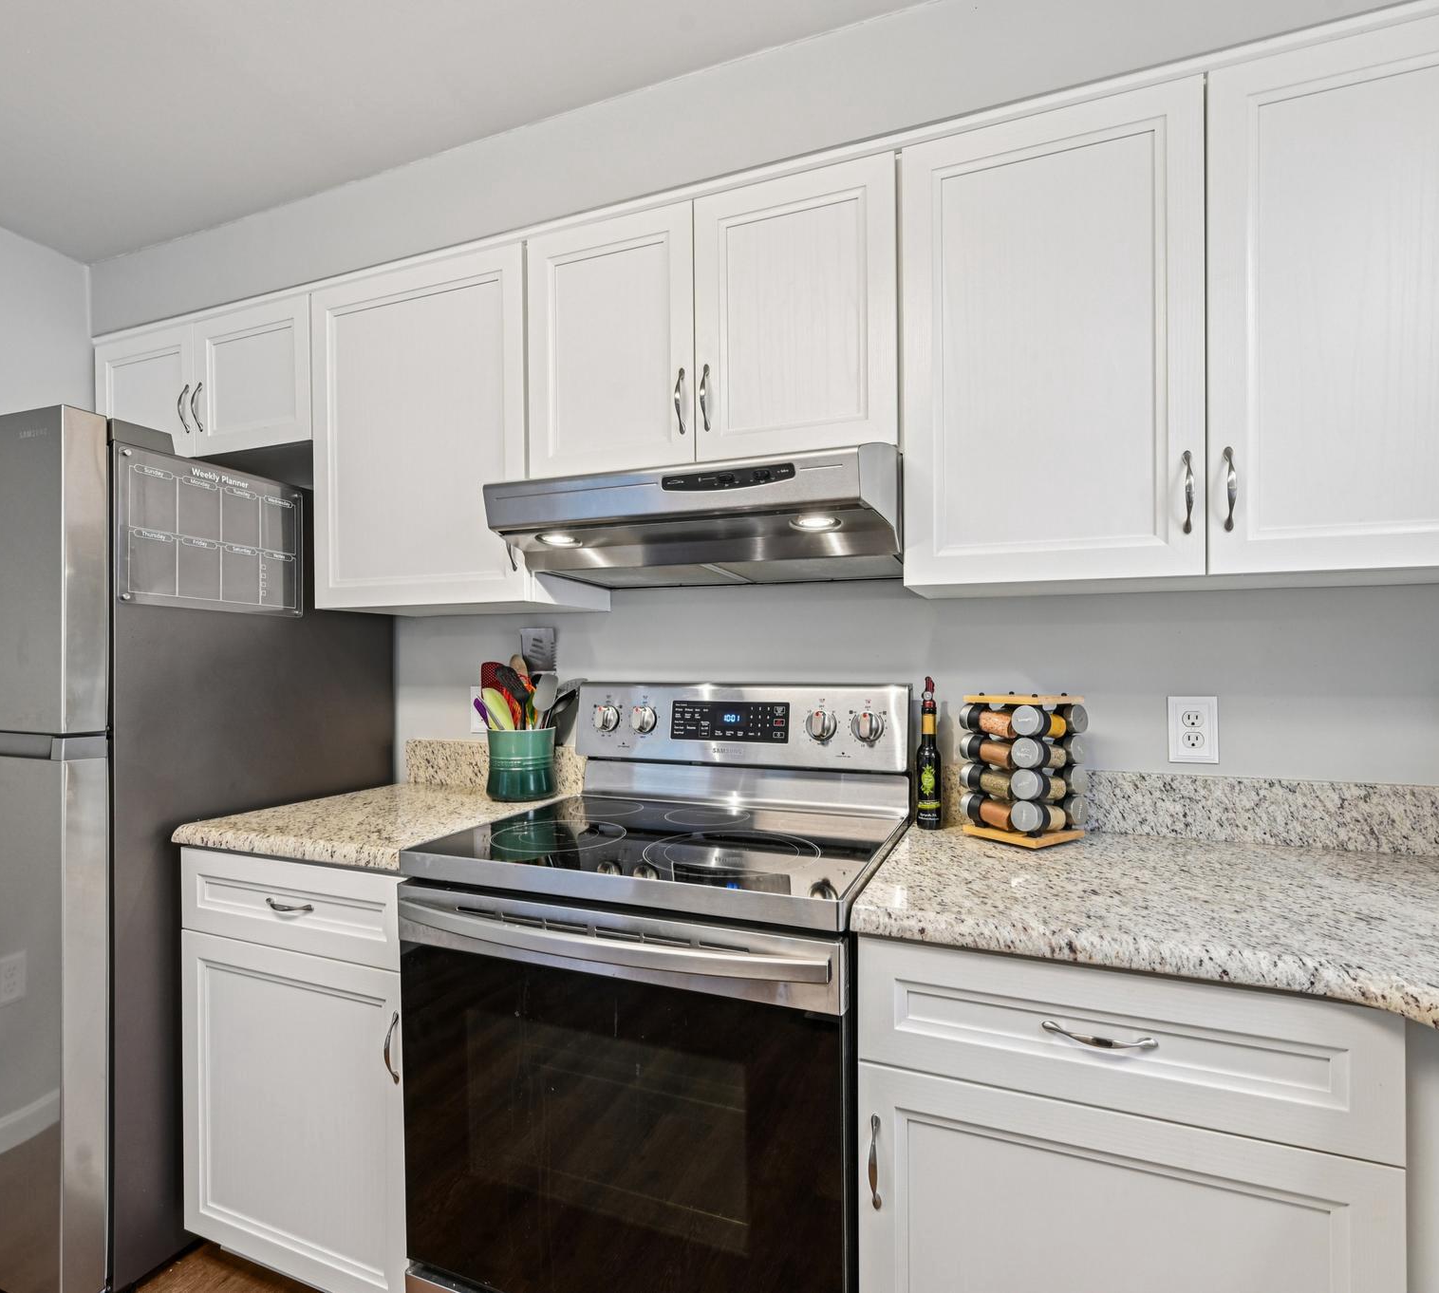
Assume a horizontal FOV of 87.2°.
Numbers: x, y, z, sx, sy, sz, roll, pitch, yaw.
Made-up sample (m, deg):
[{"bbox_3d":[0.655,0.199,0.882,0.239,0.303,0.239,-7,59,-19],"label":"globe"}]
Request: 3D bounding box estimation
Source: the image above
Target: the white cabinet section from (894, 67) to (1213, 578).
[{"bbox_3d":[0.574,-0.472,1.345,0.436,0.744,0.328,-1,-1,22],"label":"white cabinet section"}]

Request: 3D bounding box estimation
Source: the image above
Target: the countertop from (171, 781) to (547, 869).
[{"bbox_3d":[-0.705,0.380,1.700,0.572,0.033,0.630,0,0,22],"label":"countertop"}]

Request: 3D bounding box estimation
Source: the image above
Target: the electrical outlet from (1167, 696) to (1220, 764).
[{"bbox_3d":[0.878,0.154,1.399,0.080,0.122,0.010,0,0,22],"label":"electrical outlet"}]

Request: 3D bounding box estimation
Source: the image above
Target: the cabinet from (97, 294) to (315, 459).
[{"bbox_3d":[-1.292,-0.674,2.097,0.828,0.378,0.330,0,0,22],"label":"cabinet"}]

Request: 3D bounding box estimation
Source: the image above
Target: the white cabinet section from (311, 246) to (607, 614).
[{"bbox_3d":[-0.610,-0.460,1.815,0.603,0.744,0.328,-1,-1,22],"label":"white cabinet section"}]

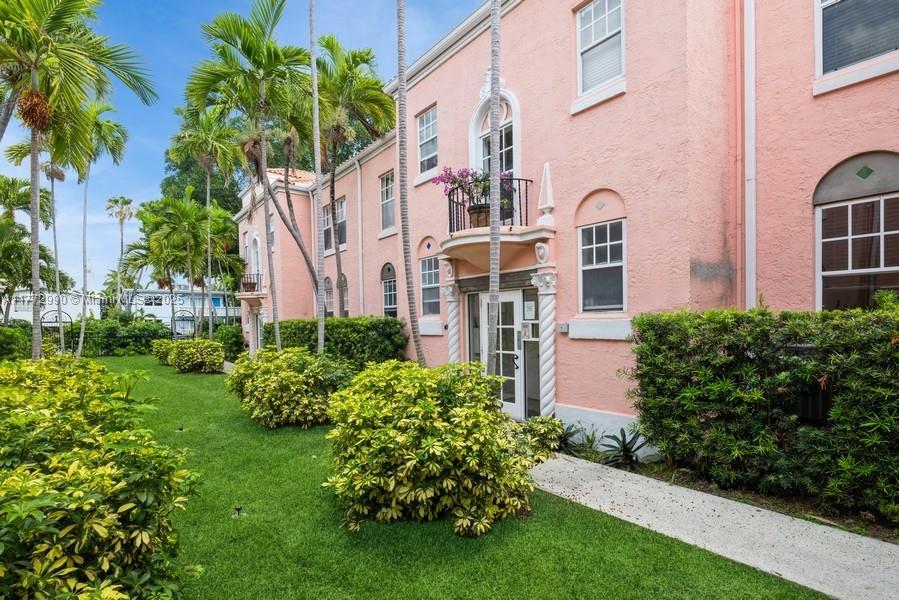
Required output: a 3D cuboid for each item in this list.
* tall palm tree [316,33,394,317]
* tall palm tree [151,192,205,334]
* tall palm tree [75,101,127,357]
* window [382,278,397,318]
[{"bbox_3d":[-2.600,-2.350,10.300,2.400,8.900,2.400,-1,-2,0],"label":"tall palm tree"},{"bbox_3d":[-12.800,-1.330,19.000,2.800,7.800,2.800,1,-3,-34],"label":"tall palm tree"},{"bbox_3d":[-16.957,-3.435,19.200,2.700,12.000,2.700,0,-2,-42],"label":"tall palm tree"},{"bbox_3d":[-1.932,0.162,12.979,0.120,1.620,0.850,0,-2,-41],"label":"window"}]

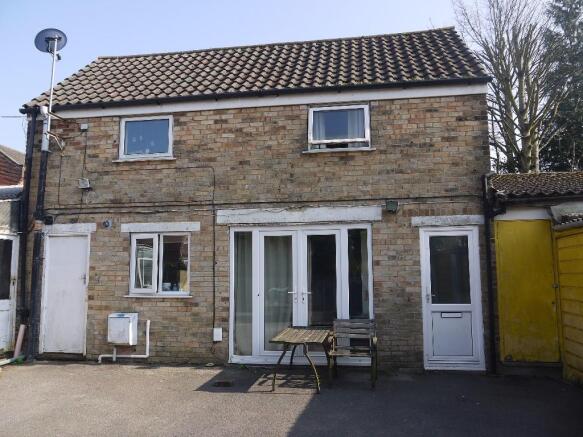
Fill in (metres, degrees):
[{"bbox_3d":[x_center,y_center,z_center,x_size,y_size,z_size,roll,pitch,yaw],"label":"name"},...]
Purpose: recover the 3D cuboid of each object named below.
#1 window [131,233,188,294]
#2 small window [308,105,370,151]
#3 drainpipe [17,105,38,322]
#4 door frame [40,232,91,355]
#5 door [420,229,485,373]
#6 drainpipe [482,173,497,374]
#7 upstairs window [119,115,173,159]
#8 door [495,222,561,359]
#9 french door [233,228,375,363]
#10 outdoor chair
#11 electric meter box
[{"bbox_3d":[-2.068,0.710,7.436,1.000,0.965,0.100,-1,-6,9],"label":"window"},{"bbox_3d":[0.727,-1.383,7.185,0.930,0.675,0.160,-1,-6,9],"label":"small window"},{"bbox_3d":[-4.344,-0.048,7.779,0.100,3.590,0.100,-1,-6,9],"label":"drainpipe"},{"bbox_3d":[-3.656,1.200,7.633,0.810,1.920,0.090,-1,-6,9],"label":"door frame"},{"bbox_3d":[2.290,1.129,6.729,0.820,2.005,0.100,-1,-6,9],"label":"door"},{"bbox_3d":[2.777,0.742,6.594,0.080,2.770,0.080,-1,-6,9],"label":"drainpipe"},{"bbox_3d":[-2.362,-1.314,7.699,0.915,0.690,0.090,-1,-6,9],"label":"upstairs window"},{"bbox_3d":[3.286,1.009,6.593,0.765,1.955,0.070,-1,-6,9],"label":"door"},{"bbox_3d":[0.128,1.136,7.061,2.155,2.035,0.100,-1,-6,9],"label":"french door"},{"bbox_3d":[0.796,1.732,6.099,0.590,0.767,0.600,-1,-6,9],"label":"outdoor chair"},{"bbox_3d":[-2.586,1.708,7.264,0.365,0.450,0.240,-1,-6,9],"label":"electric meter box"}]

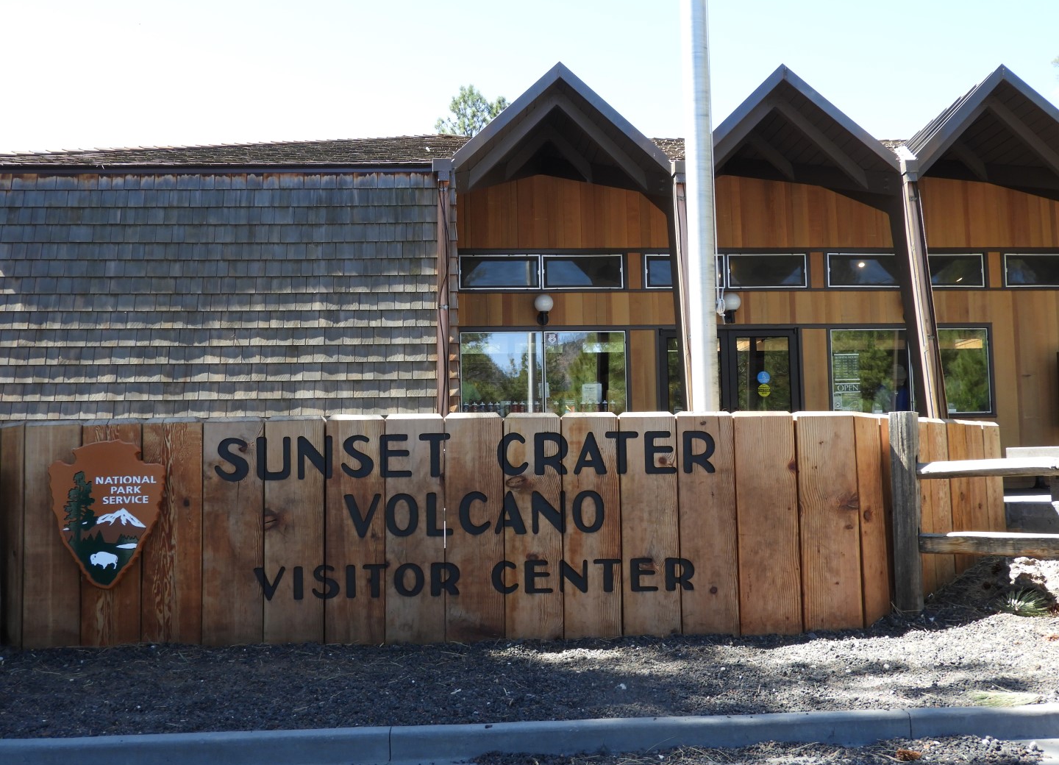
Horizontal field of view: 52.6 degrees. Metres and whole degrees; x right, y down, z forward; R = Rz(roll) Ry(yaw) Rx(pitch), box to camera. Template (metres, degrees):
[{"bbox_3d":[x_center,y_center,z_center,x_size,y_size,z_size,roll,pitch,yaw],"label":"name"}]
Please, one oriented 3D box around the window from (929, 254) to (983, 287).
[{"bbox_3d":[5.619,-1.504,14.446,1.080,0.457,0.100,-1,-5,-4],"label":"window"}]

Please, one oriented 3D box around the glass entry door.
[{"bbox_3d":[3.104,0.378,14.095,1.037,2.165,0.100,-1,-5,-4],"label":"glass entry door"}]

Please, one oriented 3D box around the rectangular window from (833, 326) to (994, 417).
[{"bbox_3d":[5.094,-0.148,14.291,2.214,1.184,0.100,-1,-5,-4],"label":"rectangular window"}]

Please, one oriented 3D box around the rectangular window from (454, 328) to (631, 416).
[{"bbox_3d":[0.190,-0.094,13.912,2.191,1.184,0.100,-1,-5,-4],"label":"rectangular window"}]

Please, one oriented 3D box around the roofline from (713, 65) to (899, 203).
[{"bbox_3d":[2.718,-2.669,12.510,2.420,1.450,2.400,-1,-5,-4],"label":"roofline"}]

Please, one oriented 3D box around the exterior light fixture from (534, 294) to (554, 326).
[{"bbox_3d":[0.191,-0.935,13.816,0.257,0.414,0.290,-1,-5,-4],"label":"exterior light fixture"}]

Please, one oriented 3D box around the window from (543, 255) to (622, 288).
[{"bbox_3d":[0.700,-1.450,14.065,1.078,0.457,0.100,-1,-5,-4],"label":"window"}]

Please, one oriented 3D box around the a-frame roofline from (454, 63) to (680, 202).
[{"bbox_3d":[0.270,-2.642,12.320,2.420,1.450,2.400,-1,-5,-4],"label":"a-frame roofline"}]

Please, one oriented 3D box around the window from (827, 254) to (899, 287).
[{"bbox_3d":[4.522,-1.492,14.361,1.080,0.457,0.100,-1,-5,-4],"label":"window"}]

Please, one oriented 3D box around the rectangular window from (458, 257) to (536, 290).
[{"bbox_3d":[-0.387,-1.438,13.980,1.070,0.457,0.100,-1,-5,-4],"label":"rectangular window"}]

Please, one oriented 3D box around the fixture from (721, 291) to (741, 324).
[{"bbox_3d":[2.642,-0.967,14.007,0.253,0.414,0.290,-1,-5,-4],"label":"fixture"}]

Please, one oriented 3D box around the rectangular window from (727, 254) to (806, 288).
[{"bbox_3d":[3.164,-1.477,14.256,1.081,0.457,0.100,-1,-5,-4],"label":"rectangular window"}]

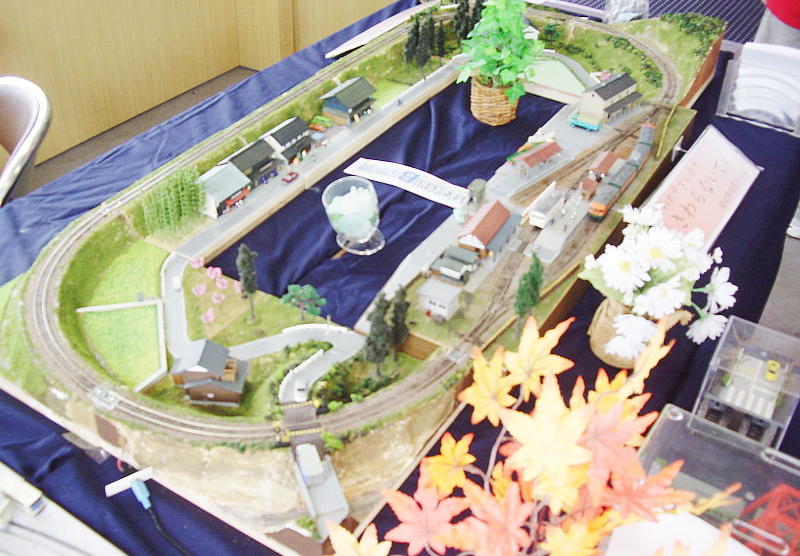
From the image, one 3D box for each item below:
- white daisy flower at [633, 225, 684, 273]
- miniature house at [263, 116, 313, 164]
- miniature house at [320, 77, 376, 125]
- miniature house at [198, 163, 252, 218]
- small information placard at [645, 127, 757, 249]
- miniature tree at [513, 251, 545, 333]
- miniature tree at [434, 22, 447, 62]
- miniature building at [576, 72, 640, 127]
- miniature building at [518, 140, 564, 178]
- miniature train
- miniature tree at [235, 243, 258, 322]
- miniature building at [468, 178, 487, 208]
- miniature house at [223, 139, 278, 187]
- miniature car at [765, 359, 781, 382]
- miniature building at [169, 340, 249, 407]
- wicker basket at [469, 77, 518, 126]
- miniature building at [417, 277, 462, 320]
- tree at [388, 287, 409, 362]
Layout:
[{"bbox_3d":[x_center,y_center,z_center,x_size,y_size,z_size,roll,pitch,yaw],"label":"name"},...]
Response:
[{"bbox_3d":[0.245,-0.027,0.832,0.045,0.045,0.018,-2,5,-4],"label":"white daisy flower"},{"bbox_3d":[-0.165,-0.204,1.294,0.049,0.043,0.065,23,42,23],"label":"miniature house"},{"bbox_3d":[-0.080,-0.284,1.397,0.061,0.047,0.072,22,42,22],"label":"miniature house"},{"bbox_3d":[-0.248,-0.122,1.184,0.063,0.044,0.069,22,42,22],"label":"miniature house"},{"bbox_3d":[0.476,-0.142,1.356,0.107,0.012,0.297,44,46,4],"label":"small information placard"},{"bbox_3d":[0.144,0.020,0.980,0.033,0.115,0.034,21,41,22],"label":"miniature tree"},{"bbox_3d":[0.080,-0.446,1.656,0.023,0.082,0.023,21,41,22],"label":"miniature tree"},{"bbox_3d":[0.341,-0.289,1.407,0.057,0.048,0.096,31,46,31],"label":"miniature building"},{"bbox_3d":[0.206,-0.180,1.321,0.034,0.027,0.081,29,44,30],"label":"miniature building"},{"bbox_3d":[0.320,-0.153,1.232,0.027,0.027,0.249,20,41,20],"label":"miniature train"},{"bbox_3d":[-0.155,0.006,0.900,0.021,0.094,0.021,1,35,0],"label":"miniature tree"},{"bbox_3d":[0.099,-0.107,1.097,0.017,0.022,0.022,19,39,24],"label":"miniature building"},{"bbox_3d":[-0.221,-0.173,1.312,0.058,0.038,0.074,21,41,22],"label":"miniature house"},{"bbox_3d":[0.418,0.103,0.984,0.012,0.009,0.029,20,41,20],"label":"miniature car"},{"bbox_3d":[-0.195,0.098,0.904,0.072,0.048,0.049,4,38,1],"label":"miniature building"},{"bbox_3d":[0.149,-0.283,1.381,0.073,0.066,0.073,1,35,0],"label":"wicker basket"},{"bbox_3d":[0.046,0.026,1.038,0.042,0.028,0.034,19,40,20],"label":"miniature building"},{"bbox_3d":[-0.001,0.050,0.935,0.022,0.106,0.022,2,38,-1],"label":"tree"}]

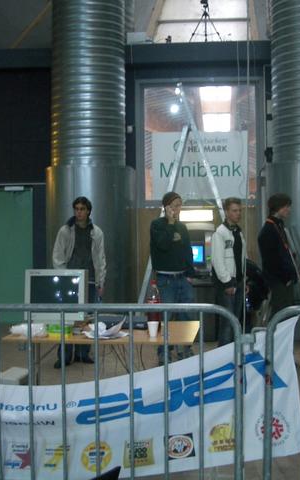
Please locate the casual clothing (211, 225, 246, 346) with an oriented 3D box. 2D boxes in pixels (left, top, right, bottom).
[{"bbox_3d":[0.849,0.581,6.950,0.330,1.500,0.490,0,1,44],"label":"casual clothing"}]

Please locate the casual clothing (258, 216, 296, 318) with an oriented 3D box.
[{"bbox_3d":[1.375,0.554,6.950,0.360,1.540,0.480,-1,1,18],"label":"casual clothing"}]

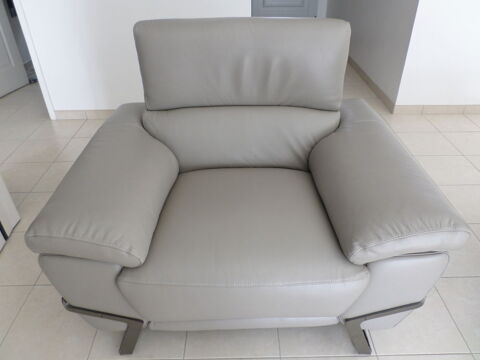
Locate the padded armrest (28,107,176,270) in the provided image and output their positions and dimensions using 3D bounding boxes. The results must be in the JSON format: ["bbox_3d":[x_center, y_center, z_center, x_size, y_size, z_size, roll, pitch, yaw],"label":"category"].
[{"bbox_3d":[-0.389,-0.050,1.243,0.293,0.152,0.848,-1,35,0],"label":"padded armrest"}]

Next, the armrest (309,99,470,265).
[{"bbox_3d":[0.410,-0.056,1.238,0.305,0.152,0.848,-1,35,0],"label":"armrest"}]

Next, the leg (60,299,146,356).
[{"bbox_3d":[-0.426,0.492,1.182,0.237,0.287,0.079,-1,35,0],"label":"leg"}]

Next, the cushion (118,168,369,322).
[{"bbox_3d":[0.008,0.190,1.239,0.676,0.220,0.628,-1,35,0],"label":"cushion"}]

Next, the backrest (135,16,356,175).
[{"bbox_3d":[0.014,-0.334,1.397,0.787,0.543,0.293,-1,35,0],"label":"backrest"}]

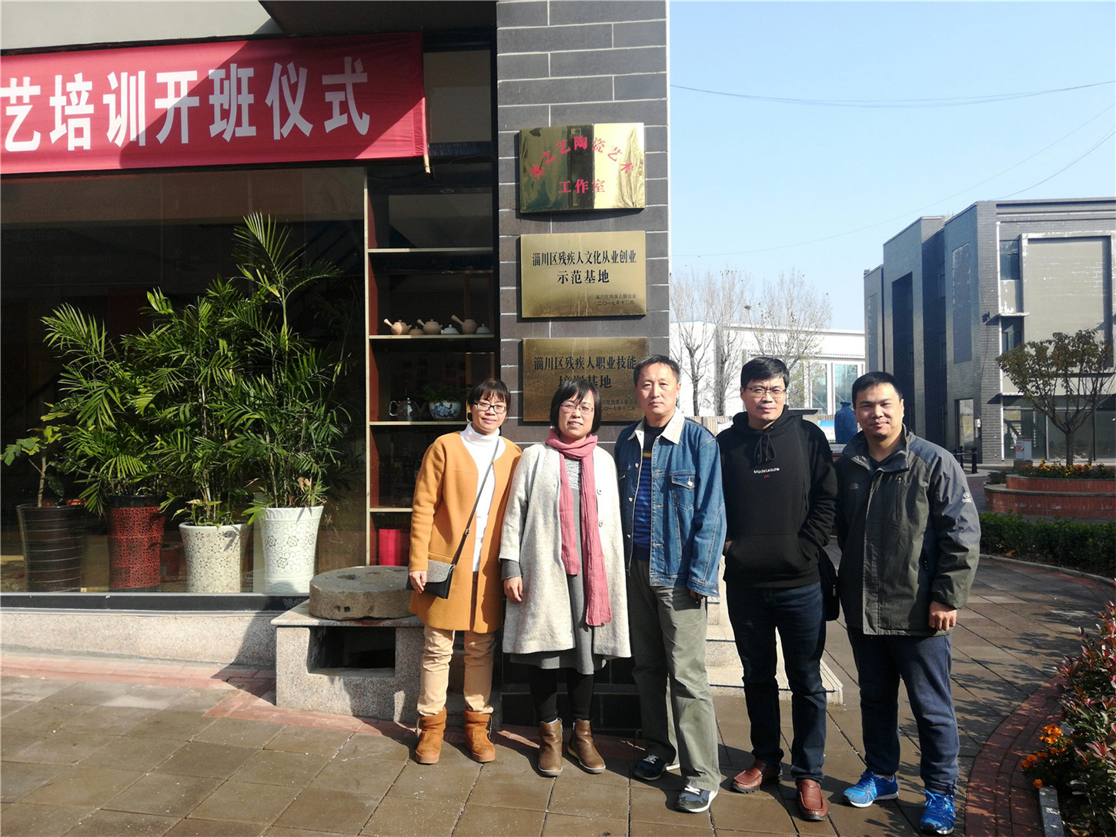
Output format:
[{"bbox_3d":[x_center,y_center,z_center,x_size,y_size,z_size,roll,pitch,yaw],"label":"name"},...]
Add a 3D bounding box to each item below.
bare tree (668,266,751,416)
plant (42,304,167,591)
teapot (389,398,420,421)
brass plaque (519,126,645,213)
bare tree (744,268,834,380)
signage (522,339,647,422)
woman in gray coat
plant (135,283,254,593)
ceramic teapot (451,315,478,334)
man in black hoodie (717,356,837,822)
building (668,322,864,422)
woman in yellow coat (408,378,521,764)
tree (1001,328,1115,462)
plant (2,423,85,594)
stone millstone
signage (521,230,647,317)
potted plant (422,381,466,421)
[{"bbox_3d":[5.876,-2.013,32.000,3.200,7.500,3.200,-1,-1,5],"label":"bare tree"},{"bbox_3d":[-2.762,0.188,5.100,0.770,1.800,0.720,-1,-1,5],"label":"plant"},{"bbox_3d":[-0.837,-0.046,4.648,0.195,0.130,0.130,-1,-1,5],"label":"teapot"},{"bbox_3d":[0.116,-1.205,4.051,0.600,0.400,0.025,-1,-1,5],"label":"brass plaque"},{"bbox_3d":[9.671,-2.095,35.311,4.000,8.345,4.000,-1,-1,5],"label":"bare tree"},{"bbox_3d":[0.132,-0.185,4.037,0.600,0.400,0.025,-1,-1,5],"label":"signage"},{"bbox_3d":[0.031,0.635,3.533,0.540,1.605,0.350,-1,-1,-6],"label":"woman in gray coat"},{"bbox_3d":[-2.128,0.085,4.947,0.660,1.768,0.610,-1,-1,5],"label":"plant"},{"bbox_3d":[-0.515,-0.510,4.626,0.147,0.121,0.095,-1,-1,5],"label":"ceramic teapot"},{"bbox_3d":[0.868,0.615,3.330,0.490,1.730,0.380,-1,-1,22],"label":"man in black hoodie"},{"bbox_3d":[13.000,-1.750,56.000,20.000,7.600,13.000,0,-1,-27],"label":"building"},{"bbox_3d":[-0.396,0.623,3.592,0.500,1.590,0.350,-1,-1,-6],"label":"woman in yellow coat"},{"bbox_3d":[9.037,-0.356,15.200,2.150,2.580,2.100,-1,-1,5],"label":"tree"},{"bbox_3d":[-3.144,0.547,5.130,0.520,1.060,0.480,-1,-1,5],"label":"plant"},{"bbox_3d":[-1.000,0.915,4.370,0.585,0.145,0.585,-1,-1,5],"label":"stone millstone"},{"bbox_3d":[0.124,-0.687,4.015,0.600,0.400,0.025,-1,-1,5],"label":"signage"},{"bbox_3d":[-0.631,-0.091,4.631,0.240,0.220,0.210,-1,-1,5],"label":"potted plant"}]

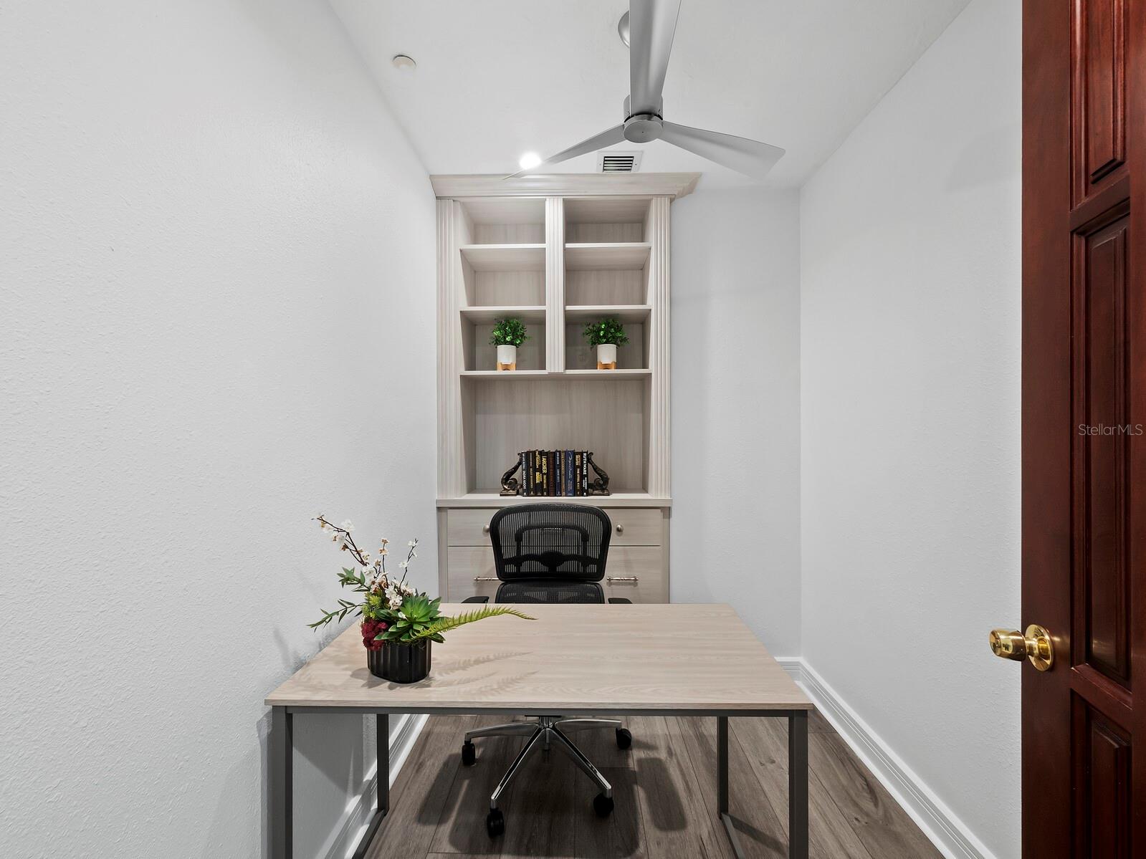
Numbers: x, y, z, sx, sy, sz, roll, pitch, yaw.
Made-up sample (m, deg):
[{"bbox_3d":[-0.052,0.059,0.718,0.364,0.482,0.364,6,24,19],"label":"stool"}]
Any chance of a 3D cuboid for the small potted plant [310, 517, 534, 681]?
[{"bbox_3d":[-0.388,0.422,1.190,0.570,0.395,0.300,0,0,0],"label":"small potted plant"}]

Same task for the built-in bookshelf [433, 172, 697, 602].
[{"bbox_3d":[-0.040,0.031,2.550,1.340,2.630,0.450,0,0,0],"label":"built-in bookshelf"}]

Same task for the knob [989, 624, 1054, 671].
[{"bbox_3d":[0.753,0.365,0.780,0.066,0.075,0.075,0,0,18],"label":"knob"}]

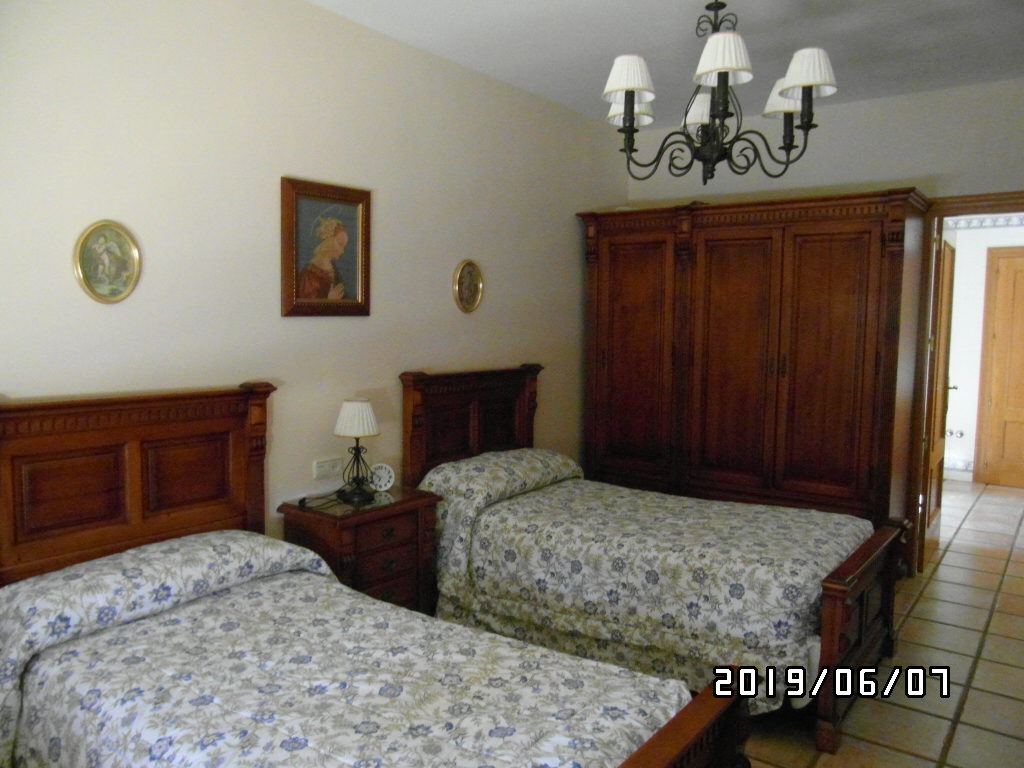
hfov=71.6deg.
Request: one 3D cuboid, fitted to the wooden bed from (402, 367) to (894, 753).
[{"bbox_3d":[0.584,0.563,3.309,2.099,1.151,1.015,4,7,38],"label":"wooden bed"}]

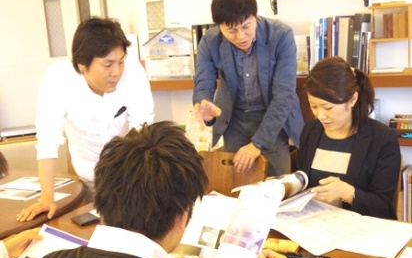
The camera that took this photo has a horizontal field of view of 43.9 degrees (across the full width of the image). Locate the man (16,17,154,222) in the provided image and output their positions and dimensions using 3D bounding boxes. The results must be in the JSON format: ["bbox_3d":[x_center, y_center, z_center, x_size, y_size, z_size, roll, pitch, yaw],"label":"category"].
[{"bbox_3d":[-0.421,0.303,2.028,0.560,1.415,0.580,-8,12,-23],"label":"man"}]

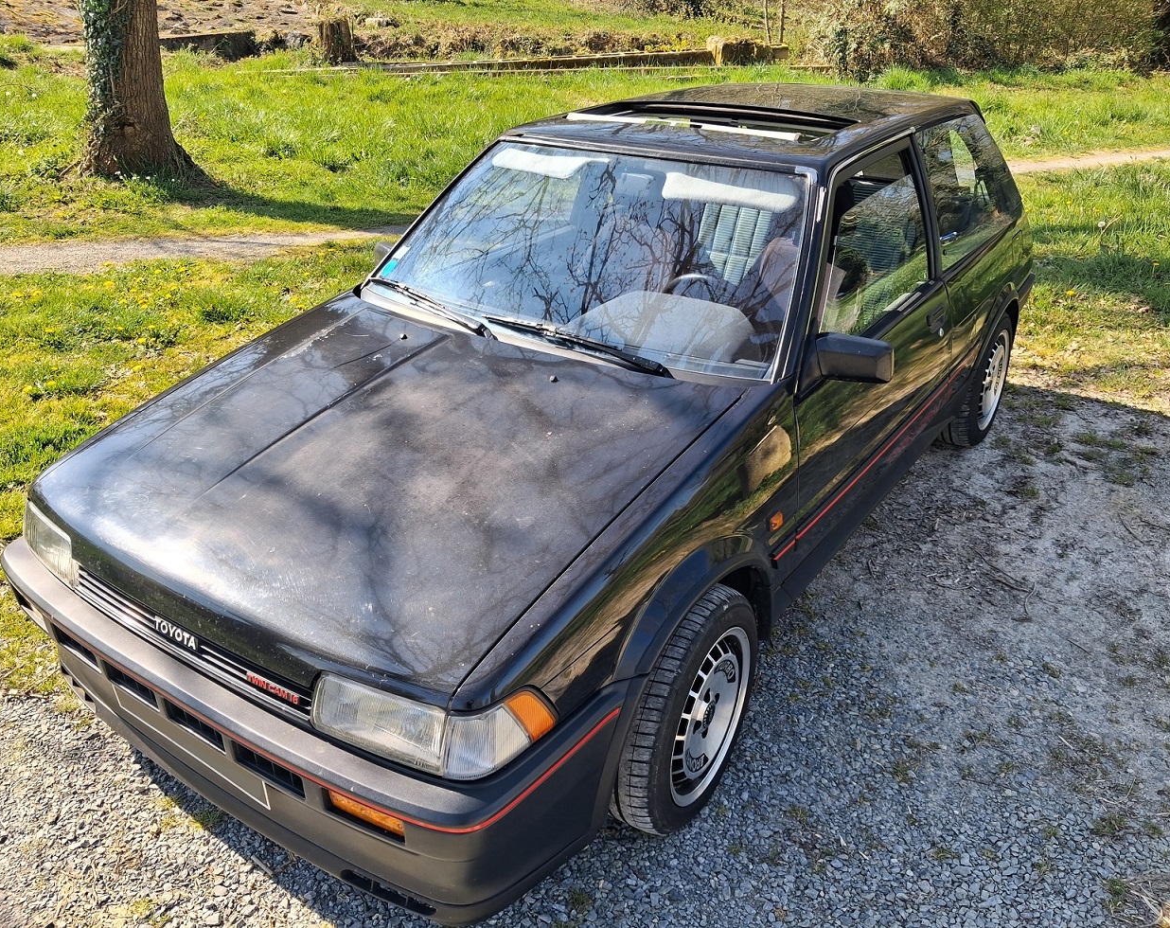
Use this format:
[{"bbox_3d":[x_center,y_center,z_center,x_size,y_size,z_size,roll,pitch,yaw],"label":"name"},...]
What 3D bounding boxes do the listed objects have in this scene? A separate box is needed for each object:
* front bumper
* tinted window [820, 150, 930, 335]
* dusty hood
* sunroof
[{"bbox_3d":[-0.687,0.492,2.108,1.570,0.460,0.500,17,32,31],"label":"front bumper"},{"bbox_3d":[0.812,-0.632,2.698,0.050,0.430,0.990,-7,18,40],"label":"tinted window"},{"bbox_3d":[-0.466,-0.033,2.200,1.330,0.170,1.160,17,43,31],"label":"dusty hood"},{"bbox_3d":[0.406,-1.093,3.068,0.840,0.060,0.400,17,32,31],"label":"sunroof"}]

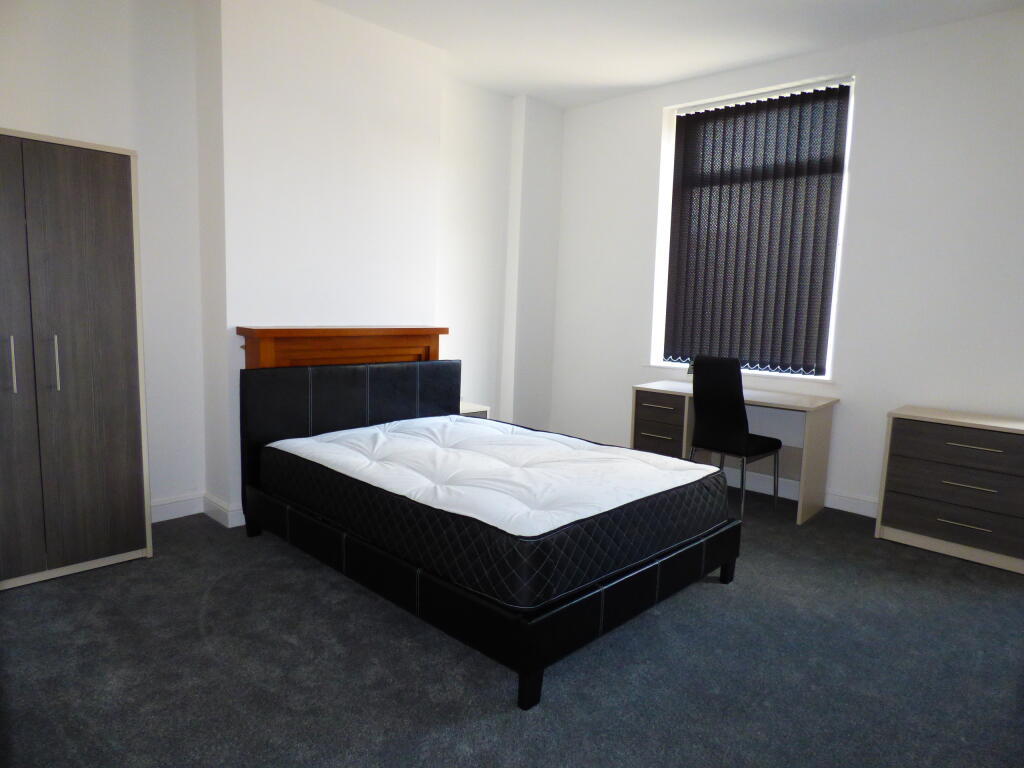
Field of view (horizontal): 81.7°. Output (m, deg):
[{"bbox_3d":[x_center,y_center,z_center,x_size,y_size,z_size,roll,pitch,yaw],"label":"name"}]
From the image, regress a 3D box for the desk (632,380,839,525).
[{"bbox_3d":[1.532,0.433,4.235,0.512,0.732,1.280,-4,8,-44],"label":"desk"}]

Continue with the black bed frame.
[{"bbox_3d":[-0.188,0.428,3.008,2.142,0.904,1.466,8,8,44],"label":"black bed frame"}]

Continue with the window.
[{"bbox_3d":[1.751,-1.094,4.428,1.262,1.979,0.080,7,8,44],"label":"window"}]

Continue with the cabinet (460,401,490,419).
[{"bbox_3d":[-0.462,0.438,4.647,0.390,0.525,0.420,8,8,44],"label":"cabinet"}]

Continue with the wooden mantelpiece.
[{"bbox_3d":[-1.012,0.206,3.864,0.220,1.120,1.360,8,8,44],"label":"wooden mantelpiece"}]

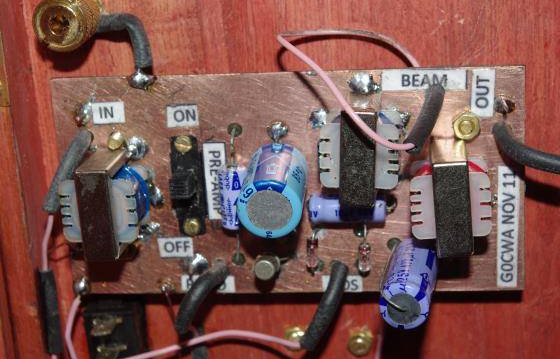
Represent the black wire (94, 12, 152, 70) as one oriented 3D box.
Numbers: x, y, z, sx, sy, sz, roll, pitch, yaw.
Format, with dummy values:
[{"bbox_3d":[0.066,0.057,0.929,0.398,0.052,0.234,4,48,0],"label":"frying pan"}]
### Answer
[{"bbox_3d":[-0.035,-0.031,0.285,0.013,0.013,0.005,-1,19,6],"label":"black wire"}]

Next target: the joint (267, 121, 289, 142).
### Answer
[{"bbox_3d":[-0.001,-0.011,0.289,0.004,0.005,0.003,-1,15,6],"label":"joint"}]

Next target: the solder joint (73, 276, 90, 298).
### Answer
[{"bbox_3d":[-0.045,0.024,0.290,0.003,0.004,0.003,-1,18,7],"label":"solder joint"}]

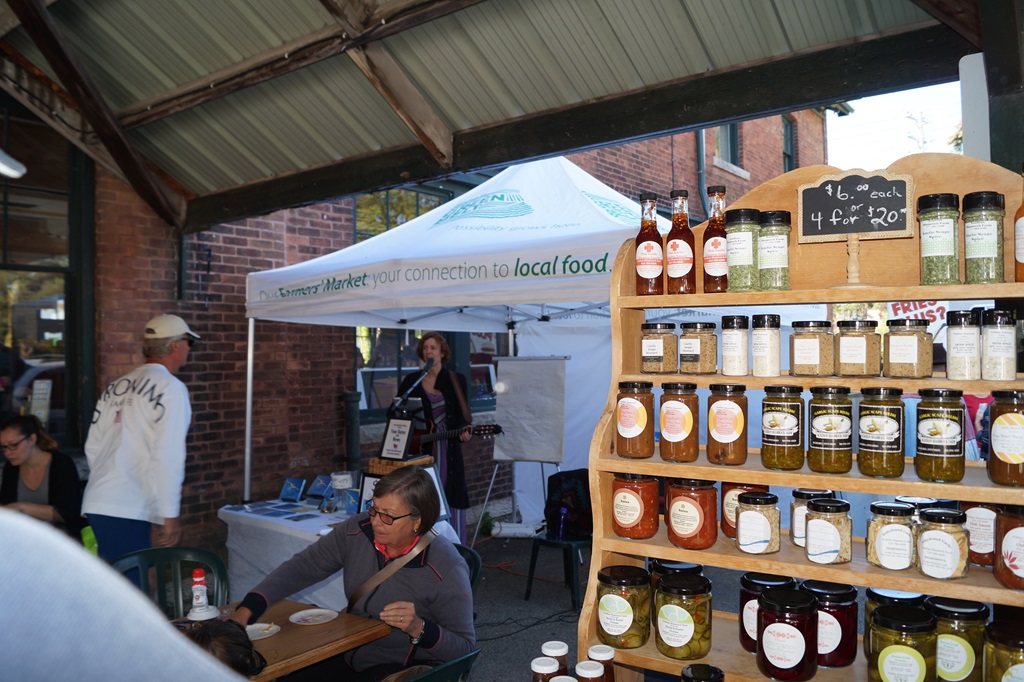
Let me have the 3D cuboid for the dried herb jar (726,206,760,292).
[{"bbox_3d":[0.370,-0.145,1.227,0.054,0.132,0.054,0,0,0],"label":"dried herb jar"}]

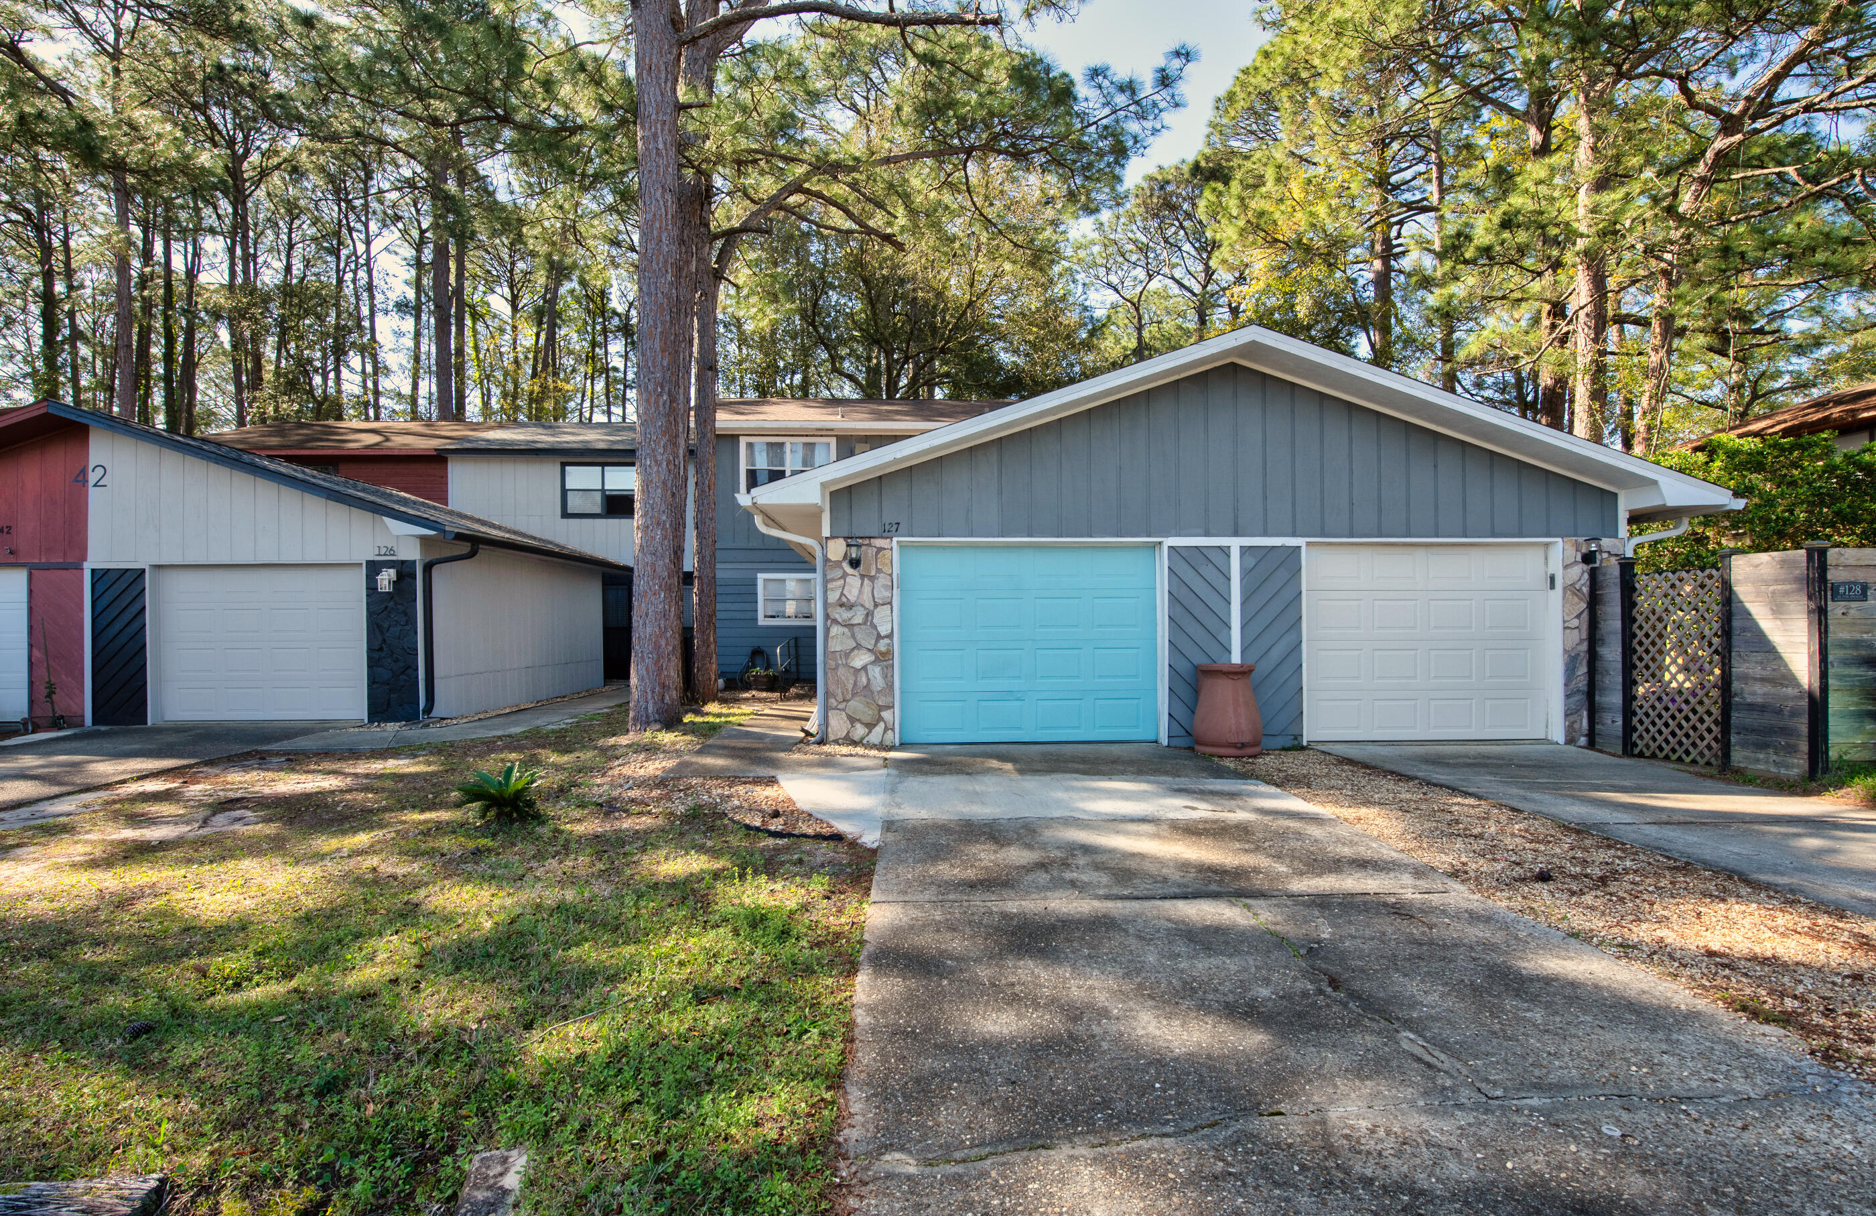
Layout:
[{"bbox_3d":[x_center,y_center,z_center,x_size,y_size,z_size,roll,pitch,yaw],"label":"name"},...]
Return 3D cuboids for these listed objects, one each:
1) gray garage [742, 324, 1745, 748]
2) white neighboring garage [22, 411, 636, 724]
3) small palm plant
[{"bbox_3d":[2.930,-0.660,12.100,9.800,4.200,6.900,0,0,-1],"label":"gray garage"},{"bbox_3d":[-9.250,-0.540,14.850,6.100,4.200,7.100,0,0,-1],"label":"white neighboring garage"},{"bbox_3d":[-3.070,1.265,6.200,0.610,0.380,0.570,0,0,0],"label":"small palm plant"}]

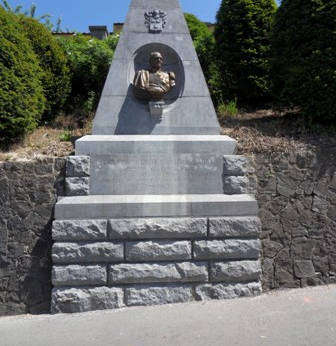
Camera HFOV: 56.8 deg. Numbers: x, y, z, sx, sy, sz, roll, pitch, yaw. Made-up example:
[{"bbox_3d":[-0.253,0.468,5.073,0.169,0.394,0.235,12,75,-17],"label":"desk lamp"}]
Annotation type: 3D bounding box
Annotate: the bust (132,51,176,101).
[{"bbox_3d":[-0.220,-1.475,4.700,0.630,0.720,0.340,0,-1,-6],"label":"bust"}]

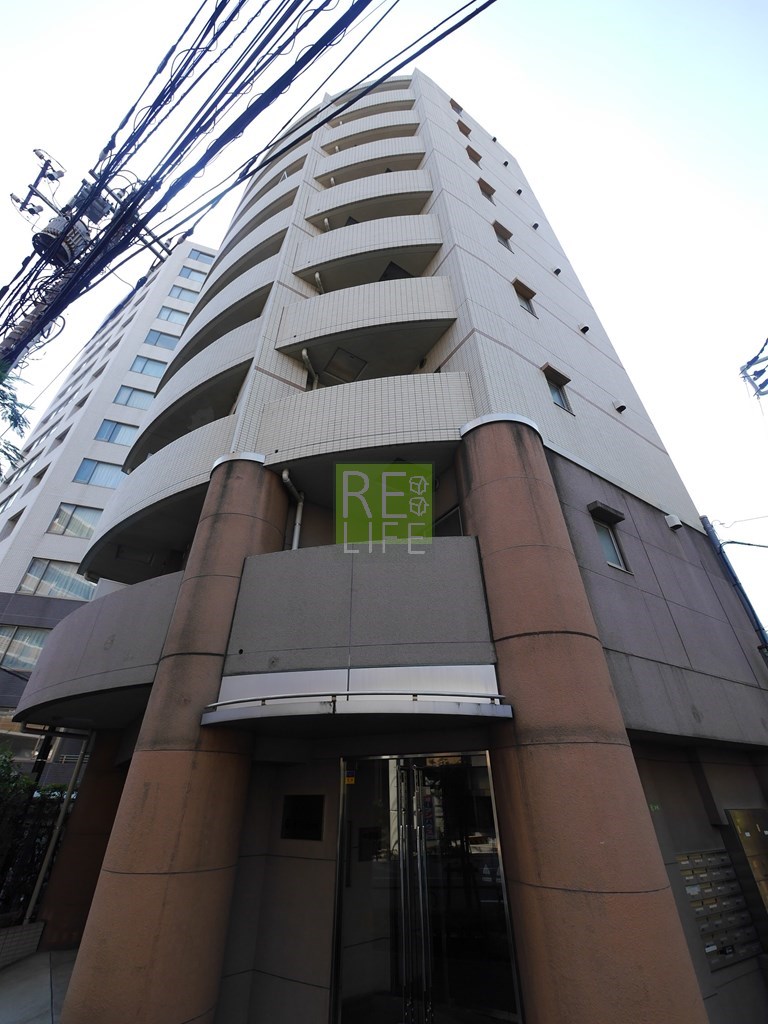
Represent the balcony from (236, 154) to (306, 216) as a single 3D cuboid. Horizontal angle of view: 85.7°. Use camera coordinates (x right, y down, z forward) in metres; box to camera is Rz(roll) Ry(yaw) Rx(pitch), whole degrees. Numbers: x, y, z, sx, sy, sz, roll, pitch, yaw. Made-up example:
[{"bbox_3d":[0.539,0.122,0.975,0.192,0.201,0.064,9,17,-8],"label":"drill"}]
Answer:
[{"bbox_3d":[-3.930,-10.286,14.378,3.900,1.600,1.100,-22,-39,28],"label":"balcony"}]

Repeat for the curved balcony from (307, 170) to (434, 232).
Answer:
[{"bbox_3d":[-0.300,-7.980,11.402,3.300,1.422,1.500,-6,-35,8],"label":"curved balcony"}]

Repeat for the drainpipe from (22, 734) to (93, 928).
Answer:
[{"bbox_3d":[-5.456,5.207,7.027,0.100,2.540,0.100,19,-39,-26],"label":"drainpipe"}]

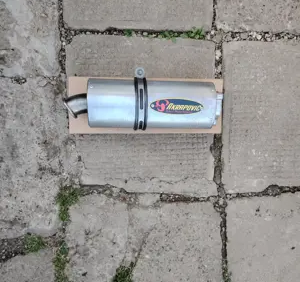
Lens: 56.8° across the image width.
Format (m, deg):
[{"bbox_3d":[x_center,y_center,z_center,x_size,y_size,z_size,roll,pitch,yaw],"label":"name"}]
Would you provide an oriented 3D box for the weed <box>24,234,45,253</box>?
[{"bbox_3d":[-0.372,0.333,0.900,0.071,0.028,0.065,0,88,0],"label":"weed"}]

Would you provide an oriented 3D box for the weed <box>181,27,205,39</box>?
[{"bbox_3d":[0.142,-0.359,0.927,0.080,0.030,0.040,0,88,0],"label":"weed"}]

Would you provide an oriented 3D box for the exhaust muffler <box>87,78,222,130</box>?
[{"bbox_3d":[0.014,-0.107,0.795,0.390,0.106,0.150,1,88,0],"label":"exhaust muffler"}]

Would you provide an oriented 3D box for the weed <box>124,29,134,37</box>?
[{"bbox_3d":[-0.069,-0.362,0.933,0.034,0.020,0.027,0,88,0],"label":"weed"}]

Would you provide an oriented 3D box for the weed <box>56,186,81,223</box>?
[{"bbox_3d":[-0.266,0.207,0.904,0.078,0.030,0.124,0,88,0],"label":"weed"}]

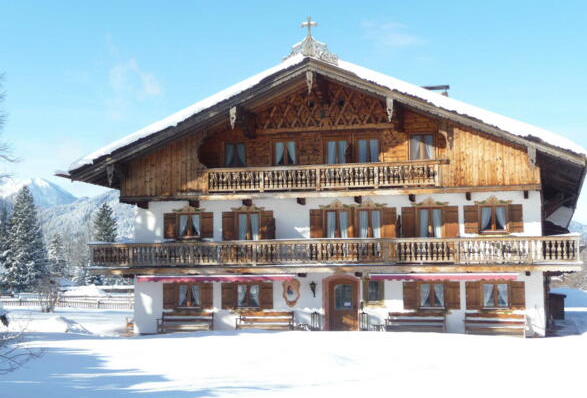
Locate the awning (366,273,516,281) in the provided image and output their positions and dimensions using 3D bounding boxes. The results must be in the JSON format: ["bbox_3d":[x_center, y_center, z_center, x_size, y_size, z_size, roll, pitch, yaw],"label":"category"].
[{"bbox_3d":[5.347,2.793,37.280,5.339,0.265,0.400,-2,-6,16],"label":"awning"}]

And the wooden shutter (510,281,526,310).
[{"bbox_3d":[8.016,3.468,37.480,0.504,1.013,0.060,-2,-4,17],"label":"wooden shutter"}]

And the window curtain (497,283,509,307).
[{"bbox_3d":[7.241,3.346,36.394,0.399,0.817,0.100,-2,-5,15],"label":"window curtain"}]

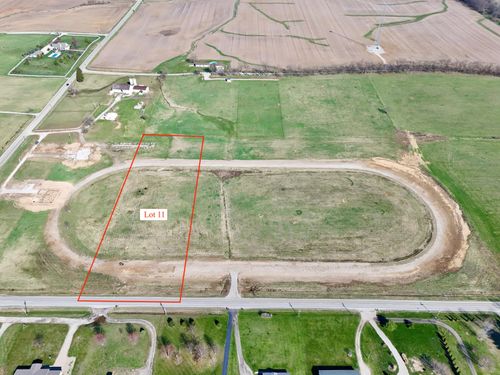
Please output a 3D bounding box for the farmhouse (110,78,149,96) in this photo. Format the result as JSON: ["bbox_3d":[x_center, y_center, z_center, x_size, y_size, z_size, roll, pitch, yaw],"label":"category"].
[{"bbox_3d":[-155.400,-129.800,448.900,45.000,12.500,20.000,2,41,2],"label":"farmhouse"}]

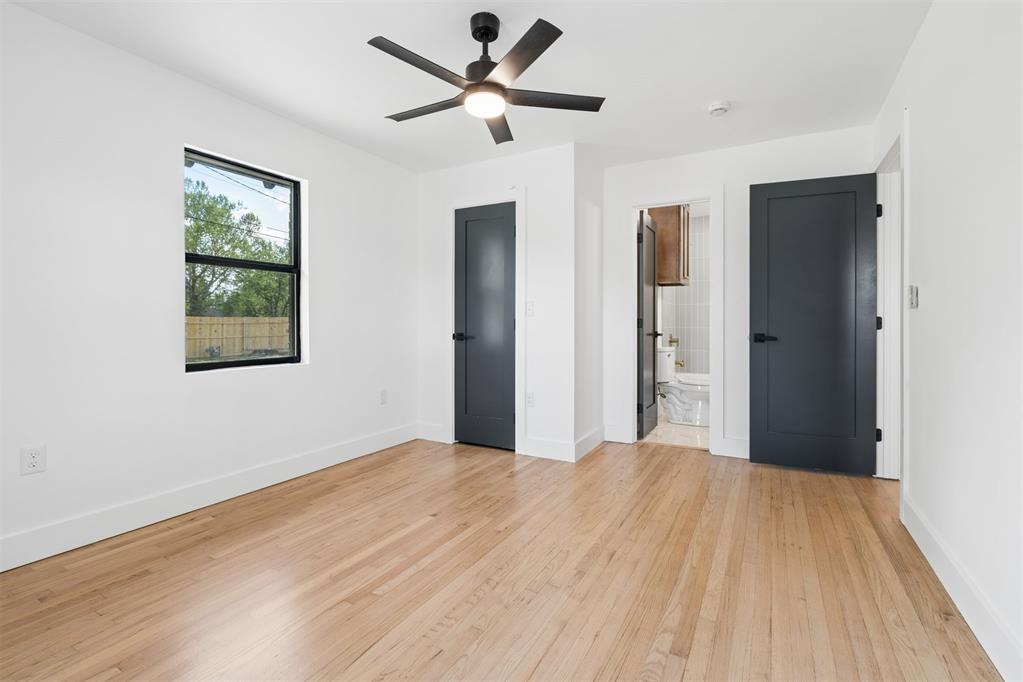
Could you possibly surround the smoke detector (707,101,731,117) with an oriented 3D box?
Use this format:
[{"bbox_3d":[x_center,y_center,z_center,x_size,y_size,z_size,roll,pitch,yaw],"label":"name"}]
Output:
[{"bbox_3d":[1.307,-1.459,2.865,0.131,0.043,0.131,1,2,30],"label":"smoke detector"}]

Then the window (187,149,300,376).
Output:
[{"bbox_3d":[-1.698,-0.474,2.905,0.080,1.274,0.752,1,2,30],"label":"window"}]

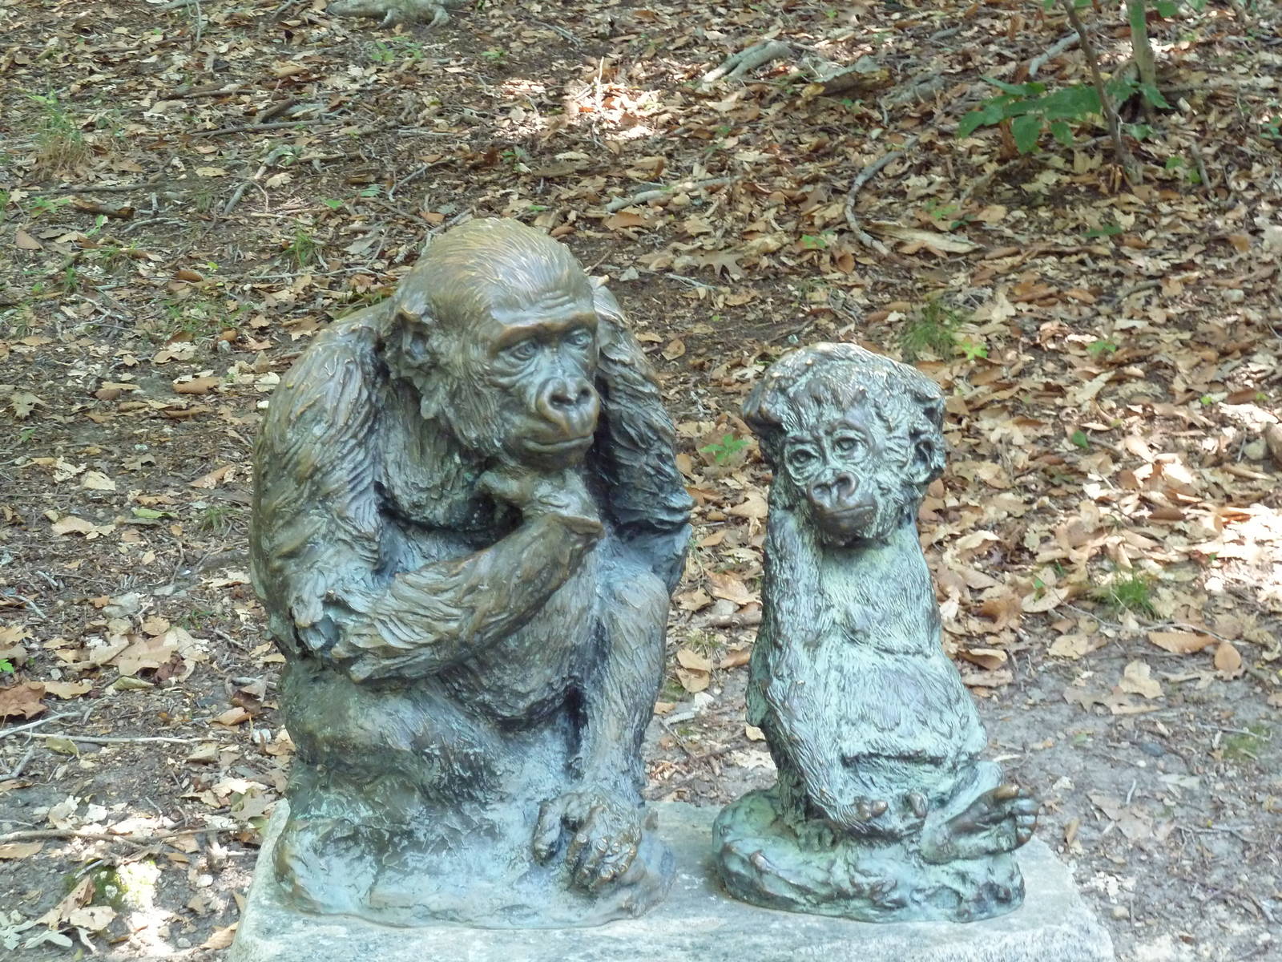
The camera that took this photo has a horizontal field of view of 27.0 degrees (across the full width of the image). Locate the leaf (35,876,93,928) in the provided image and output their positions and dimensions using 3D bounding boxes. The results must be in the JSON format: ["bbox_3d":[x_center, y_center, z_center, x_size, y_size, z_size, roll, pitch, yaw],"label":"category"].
[{"bbox_3d":[-0.707,0.515,3.271,0.038,0.025,0.100,11,25,26],"label":"leaf"}]

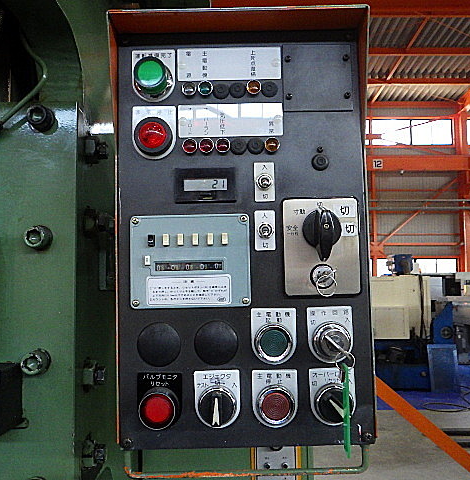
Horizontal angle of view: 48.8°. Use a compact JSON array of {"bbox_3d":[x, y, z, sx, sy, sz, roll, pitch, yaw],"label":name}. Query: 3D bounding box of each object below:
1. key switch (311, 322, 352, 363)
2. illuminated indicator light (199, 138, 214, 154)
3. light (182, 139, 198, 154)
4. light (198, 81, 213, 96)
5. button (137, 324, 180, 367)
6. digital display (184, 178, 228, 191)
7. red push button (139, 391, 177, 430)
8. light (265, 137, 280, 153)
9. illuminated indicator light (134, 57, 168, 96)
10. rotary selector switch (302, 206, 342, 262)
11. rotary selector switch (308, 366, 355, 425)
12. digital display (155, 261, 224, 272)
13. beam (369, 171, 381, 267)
[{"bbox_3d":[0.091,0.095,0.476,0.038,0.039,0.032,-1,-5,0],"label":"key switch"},{"bbox_3d":[-0.028,-0.091,0.501,0.014,0.014,0.012,-1,-5,0],"label":"illuminated indicator light"},{"bbox_3d":[-0.044,-0.091,0.502,0.014,0.014,0.012,-1,-5,0],"label":"light"},{"bbox_3d":[-0.030,-0.152,0.520,0.015,0.015,0.014,-1,-5,0],"label":"light"},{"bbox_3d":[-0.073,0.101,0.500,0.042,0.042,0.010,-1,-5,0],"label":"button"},{"bbox_3d":[-0.029,-0.054,0.501,0.042,0.011,0.005,-1,-5,0],"label":"digital display"},{"bbox_3d":[-0.072,0.161,0.489,0.035,0.035,0.020,-1,-5,0],"label":"red push button"},{"bbox_3d":[0.037,-0.095,0.515,0.015,0.015,0.014,-1,-5,0],"label":"light"},{"bbox_3d":[-0.081,-0.160,0.501,0.035,0.036,0.024,-1,-5,0],"label":"illuminated indicator light"},{"bbox_3d":[0.085,-0.004,0.500,0.037,0.049,0.028,-1,-5,0],"label":"rotary selector switch"},{"bbox_3d":[0.091,0.147,0.473,0.043,0.055,0.028,-1,-5,0],"label":"rotary selector switch"},{"bbox_3d":[-0.044,0.025,0.494,0.065,0.011,0.005,-1,-5,0],"label":"digital display"},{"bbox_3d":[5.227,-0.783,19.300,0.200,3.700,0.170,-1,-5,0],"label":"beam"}]

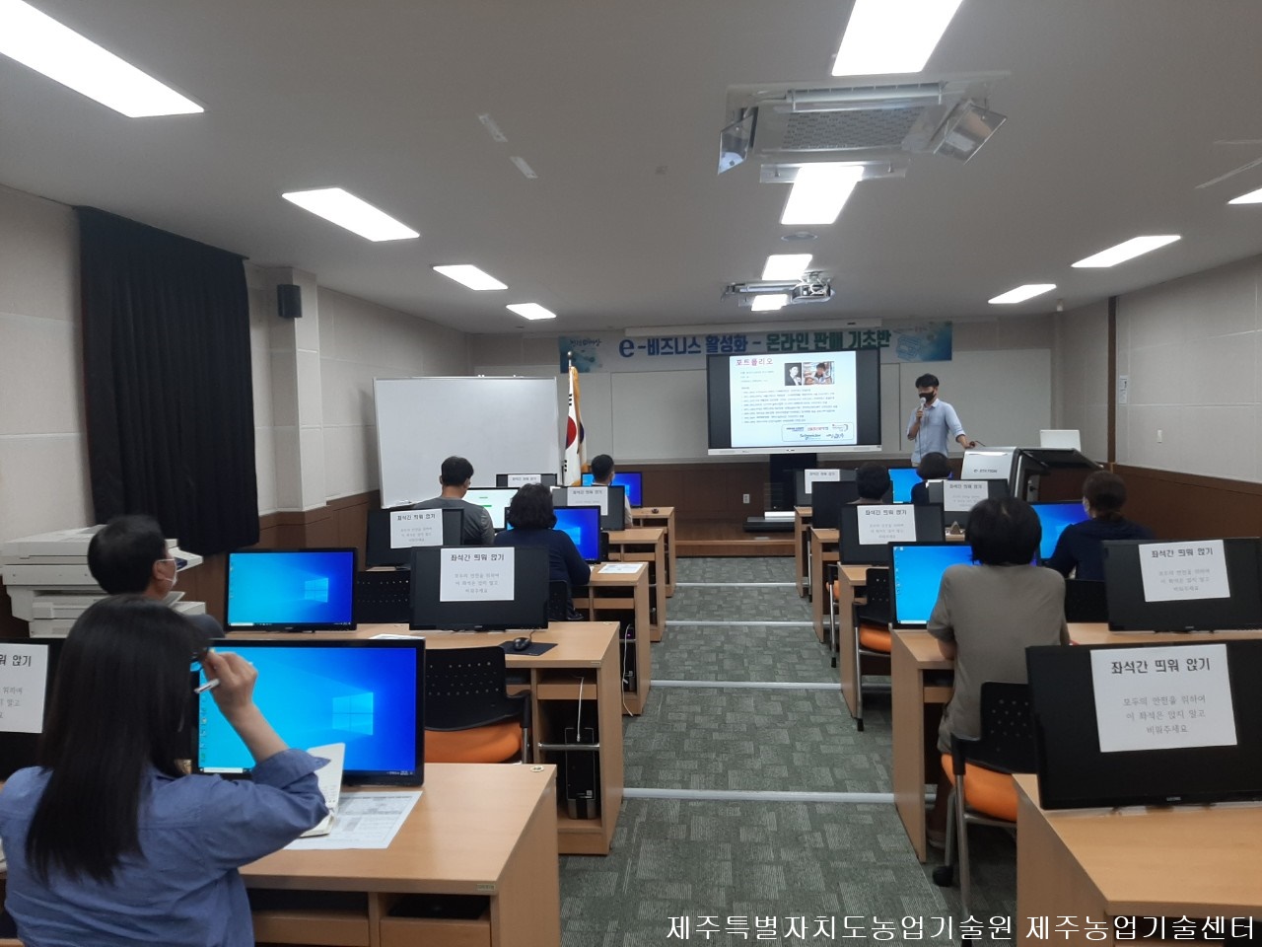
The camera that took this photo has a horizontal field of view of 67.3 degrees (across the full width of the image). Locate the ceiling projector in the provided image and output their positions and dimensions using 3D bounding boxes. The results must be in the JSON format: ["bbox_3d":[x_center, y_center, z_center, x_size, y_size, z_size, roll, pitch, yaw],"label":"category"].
[{"bbox_3d":[1.504,-1.503,7.864,0.340,0.140,0.290,-1,3,6],"label":"ceiling projector"}]

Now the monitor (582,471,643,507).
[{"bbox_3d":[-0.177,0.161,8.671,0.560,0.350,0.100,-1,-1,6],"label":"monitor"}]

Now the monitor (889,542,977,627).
[{"bbox_3d":[1.276,0.430,3.635,0.558,0.355,0.170,-1,4,5],"label":"monitor"}]

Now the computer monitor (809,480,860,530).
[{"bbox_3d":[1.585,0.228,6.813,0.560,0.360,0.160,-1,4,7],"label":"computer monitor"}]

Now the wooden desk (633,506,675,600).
[{"bbox_3d":[-0.420,0.719,8.568,1.600,0.705,0.580,-1,3,6],"label":"wooden desk"}]

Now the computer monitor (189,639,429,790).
[{"bbox_3d":[-0.771,0.569,2.273,0.565,0.338,0.070,-1,-4,4],"label":"computer monitor"}]

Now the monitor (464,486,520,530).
[{"bbox_3d":[-1.105,0.285,7.109,0.560,0.350,0.100,-1,-1,6],"label":"monitor"}]

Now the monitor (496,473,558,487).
[{"bbox_3d":[-0.939,0.171,8.583,0.565,0.338,0.070,-1,-4,6],"label":"monitor"}]

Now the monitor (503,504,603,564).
[{"bbox_3d":[-0.444,0.361,5.440,0.558,0.355,0.170,-1,4,7],"label":"monitor"}]

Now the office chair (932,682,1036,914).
[{"bbox_3d":[1.210,0.953,2.776,0.550,0.820,0.580,-1,4,10],"label":"office chair"}]

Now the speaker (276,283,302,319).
[{"bbox_3d":[-2.373,-1.201,6.622,0.165,0.235,0.155,-3,4,-24],"label":"speaker"}]

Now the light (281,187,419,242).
[{"bbox_3d":[-1.480,-1.417,5.153,0.290,0.060,1.210,-1,4,5],"label":"light"}]

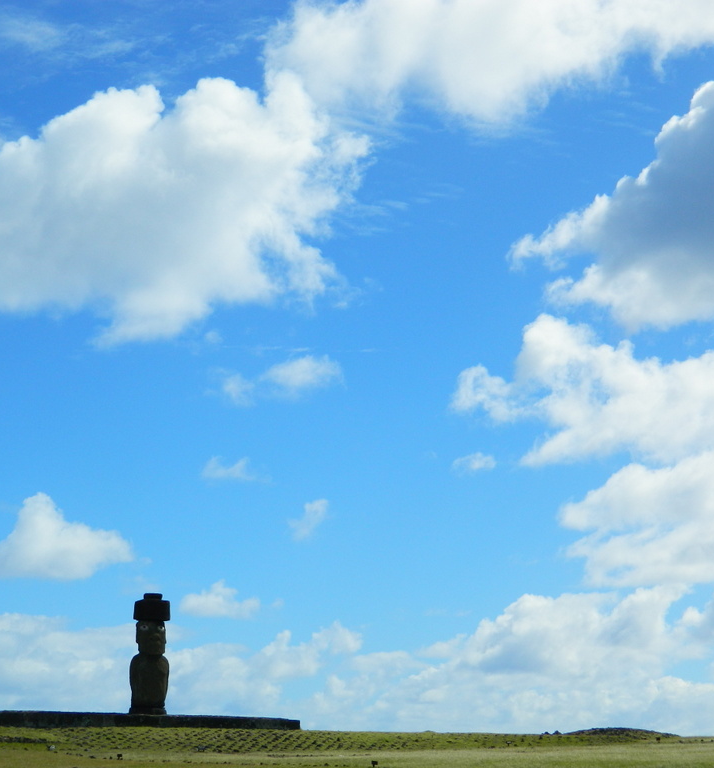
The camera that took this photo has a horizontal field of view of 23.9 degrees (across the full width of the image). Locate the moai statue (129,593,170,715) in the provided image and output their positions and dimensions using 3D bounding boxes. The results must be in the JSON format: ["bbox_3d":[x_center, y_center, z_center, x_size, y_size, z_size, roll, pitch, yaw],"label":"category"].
[{"bbox_3d":[-10.025,13.038,81.592,1.780,5.750,1.720,6,-13,-22],"label":"moai statue"}]

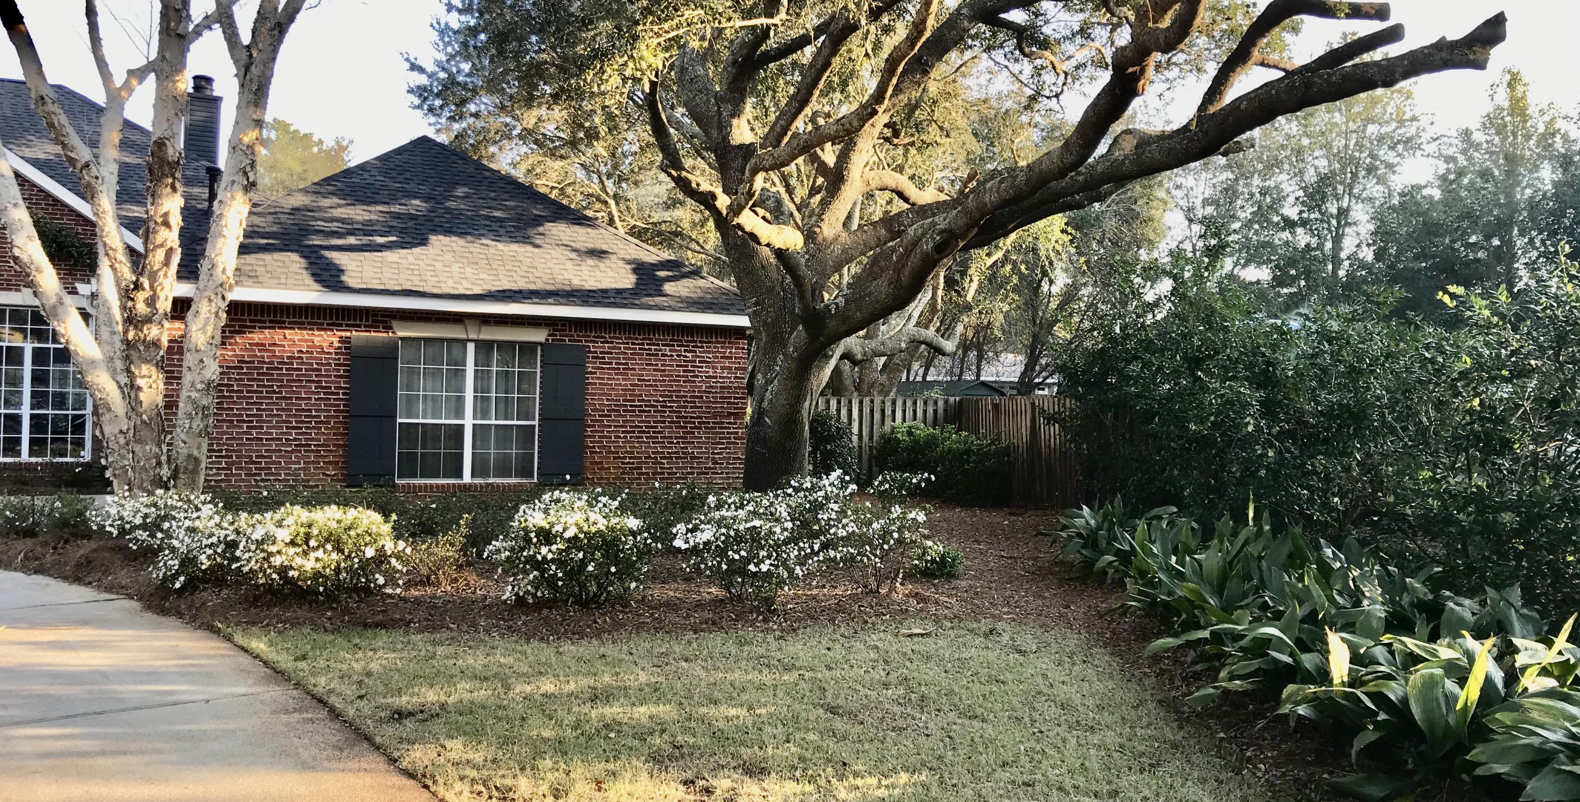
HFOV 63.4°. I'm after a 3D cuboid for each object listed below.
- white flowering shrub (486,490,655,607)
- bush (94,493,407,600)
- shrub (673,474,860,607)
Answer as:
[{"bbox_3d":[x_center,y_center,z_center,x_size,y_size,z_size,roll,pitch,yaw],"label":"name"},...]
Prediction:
[{"bbox_3d":[-1.817,1.222,10.600,1.400,0.980,1.300,1,-1,0],"label":"white flowering shrub"},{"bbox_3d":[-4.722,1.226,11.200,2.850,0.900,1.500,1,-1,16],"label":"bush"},{"bbox_3d":[-0.207,1.195,11.000,1.600,1.100,1.400,1,-1,-10],"label":"shrub"}]

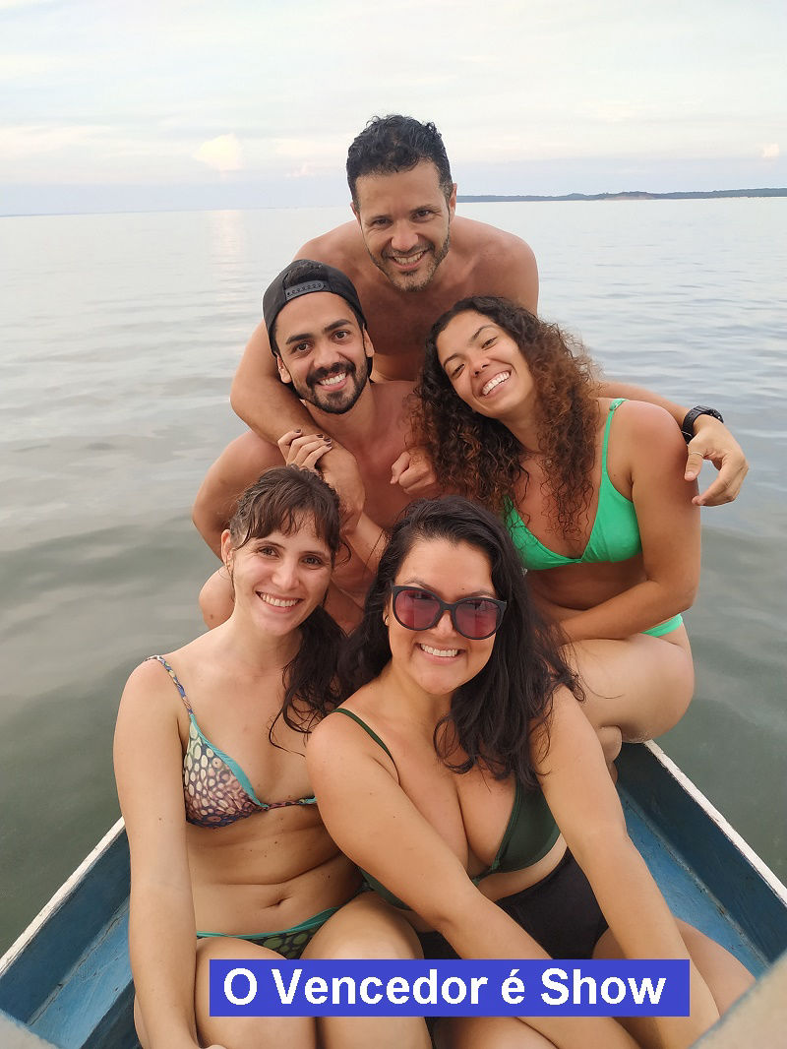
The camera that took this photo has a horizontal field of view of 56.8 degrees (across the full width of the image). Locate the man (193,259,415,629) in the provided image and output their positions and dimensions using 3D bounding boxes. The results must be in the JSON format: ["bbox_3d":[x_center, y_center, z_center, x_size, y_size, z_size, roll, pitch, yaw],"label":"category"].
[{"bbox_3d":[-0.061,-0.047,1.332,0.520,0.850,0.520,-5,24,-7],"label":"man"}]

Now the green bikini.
[{"bbox_3d":[0.350,0.002,1.325,0.340,0.490,0.270,4,24,11],"label":"green bikini"}]

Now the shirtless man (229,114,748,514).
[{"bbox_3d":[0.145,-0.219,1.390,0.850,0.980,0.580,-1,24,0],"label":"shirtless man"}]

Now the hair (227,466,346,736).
[{"bbox_3d":[-0.158,0.103,1.070,0.190,0.410,0.220,-7,24,-13],"label":"hair"}]

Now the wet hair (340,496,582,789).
[{"bbox_3d":[0.088,0.126,0.929,0.290,0.370,0.250,-1,24,0],"label":"wet hair"}]

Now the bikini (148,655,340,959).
[{"bbox_3d":[-0.155,0.422,1.105,0.350,0.540,0.250,-5,22,-5],"label":"bikini"}]

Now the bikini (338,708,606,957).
[{"bbox_3d":[0.136,0.465,1.115,0.390,0.530,0.290,-9,30,6],"label":"bikini"}]

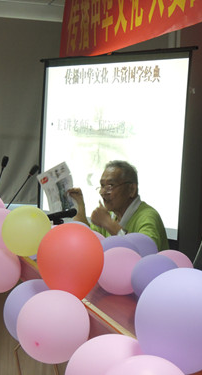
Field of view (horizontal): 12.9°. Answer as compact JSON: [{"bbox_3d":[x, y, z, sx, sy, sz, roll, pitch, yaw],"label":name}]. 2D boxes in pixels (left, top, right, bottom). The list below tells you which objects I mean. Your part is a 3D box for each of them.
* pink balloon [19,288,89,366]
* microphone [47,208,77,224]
[{"bbox_3d":[-0.137,0.406,2.600,0.212,0.220,0.212,2,2,-13],"label":"pink balloon"},{"bbox_3d":[-0.215,0.151,4.650,0.200,0.070,0.055,-16,5,-7],"label":"microphone"}]

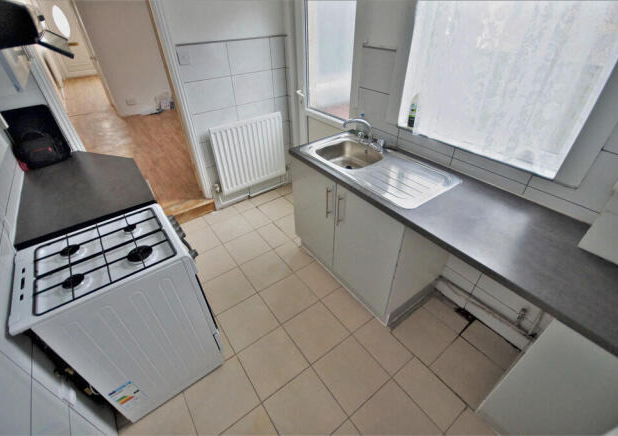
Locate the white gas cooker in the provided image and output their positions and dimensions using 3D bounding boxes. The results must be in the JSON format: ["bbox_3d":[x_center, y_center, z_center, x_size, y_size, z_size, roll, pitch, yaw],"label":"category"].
[{"bbox_3d":[-0.847,0.480,1.404,0.590,0.870,0.500,-24,42,-28],"label":"white gas cooker"}]

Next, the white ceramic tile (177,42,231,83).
[{"bbox_3d":[-0.822,-1.261,2.192,0.399,0.253,0.012,-25,44,-28],"label":"white ceramic tile"}]

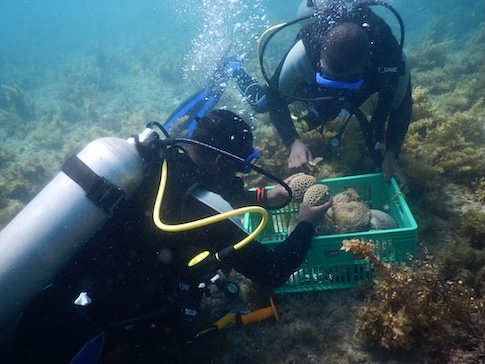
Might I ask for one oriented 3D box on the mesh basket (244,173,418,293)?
[{"bbox_3d":[0.324,0.207,1.337,0.585,0.271,0.341,-8,31,12],"label":"mesh basket"}]

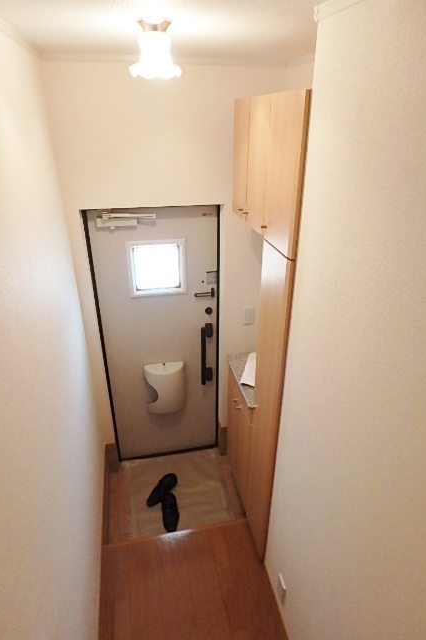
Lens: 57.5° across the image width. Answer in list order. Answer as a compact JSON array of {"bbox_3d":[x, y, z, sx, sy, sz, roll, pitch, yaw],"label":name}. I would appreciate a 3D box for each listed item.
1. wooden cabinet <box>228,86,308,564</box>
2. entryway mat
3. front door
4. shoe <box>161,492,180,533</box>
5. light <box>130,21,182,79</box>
[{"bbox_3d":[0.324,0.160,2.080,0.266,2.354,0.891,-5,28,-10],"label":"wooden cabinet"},{"bbox_3d":[-0.247,1.184,2.701,0.691,0.012,0.649,-5,28,-10],"label":"entryway mat"},{"bbox_3d":[-0.328,0.211,2.569,0.748,1.859,0.060,-5,28,-10],"label":"front door"},{"bbox_3d":[-0.273,1.236,2.503,0.100,0.090,0.275,-3,28,-6],"label":"shoe"},{"bbox_3d":[-0.173,-0.806,1.161,0.155,0.137,0.155,-5,28,-10],"label":"light"}]

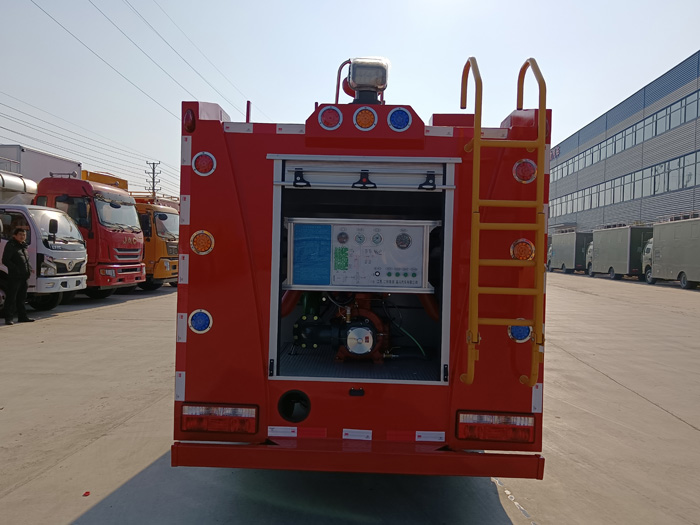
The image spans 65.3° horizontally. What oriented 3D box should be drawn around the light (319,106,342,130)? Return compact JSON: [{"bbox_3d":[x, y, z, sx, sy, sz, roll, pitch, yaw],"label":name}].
[{"bbox_3d":[-0.096,-0.716,2.720,0.122,0.122,0.030,2,1,1],"label":"light"}]

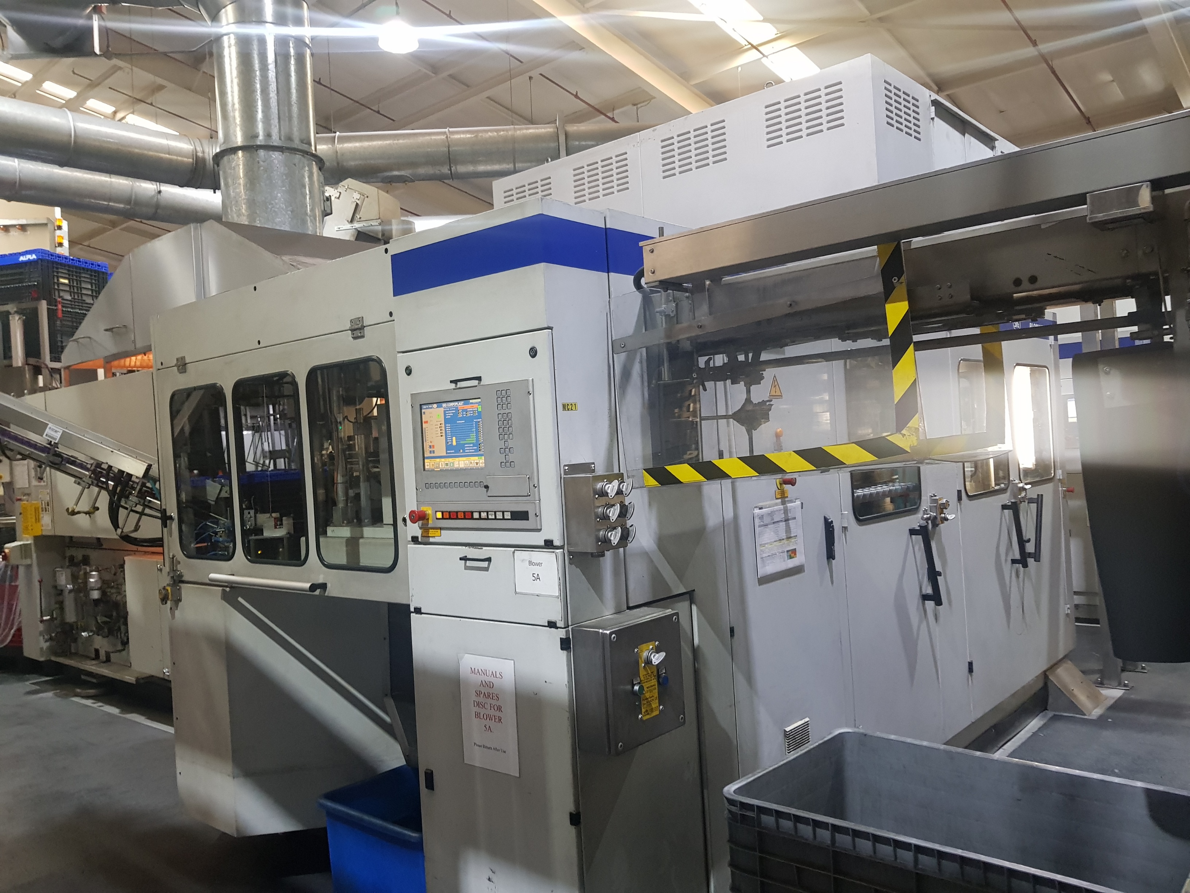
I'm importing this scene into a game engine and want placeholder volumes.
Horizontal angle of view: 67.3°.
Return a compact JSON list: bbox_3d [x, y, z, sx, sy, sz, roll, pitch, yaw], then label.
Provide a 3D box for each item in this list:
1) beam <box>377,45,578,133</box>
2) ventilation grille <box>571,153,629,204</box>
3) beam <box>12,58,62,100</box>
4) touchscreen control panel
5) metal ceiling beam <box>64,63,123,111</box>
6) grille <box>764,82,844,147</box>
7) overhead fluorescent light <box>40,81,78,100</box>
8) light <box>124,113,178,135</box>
[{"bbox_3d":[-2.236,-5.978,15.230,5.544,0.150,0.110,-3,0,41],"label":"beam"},{"bbox_3d":[0.029,-1.376,4.595,0.358,0.189,0.020,-3,0,40],"label":"ventilation grille"},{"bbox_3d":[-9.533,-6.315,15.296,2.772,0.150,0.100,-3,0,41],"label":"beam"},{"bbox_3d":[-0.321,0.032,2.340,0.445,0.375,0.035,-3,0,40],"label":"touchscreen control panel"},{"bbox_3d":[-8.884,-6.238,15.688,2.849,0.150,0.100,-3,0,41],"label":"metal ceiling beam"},{"bbox_3d":[0.903,-1.429,3.866,0.365,0.188,0.020,-3,0,40],"label":"grille"},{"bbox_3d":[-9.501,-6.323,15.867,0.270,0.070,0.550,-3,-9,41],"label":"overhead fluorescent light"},{"bbox_3d":[-8.474,-6.133,17.066,0.270,0.070,0.950,-3,-9,41],"label":"light"}]

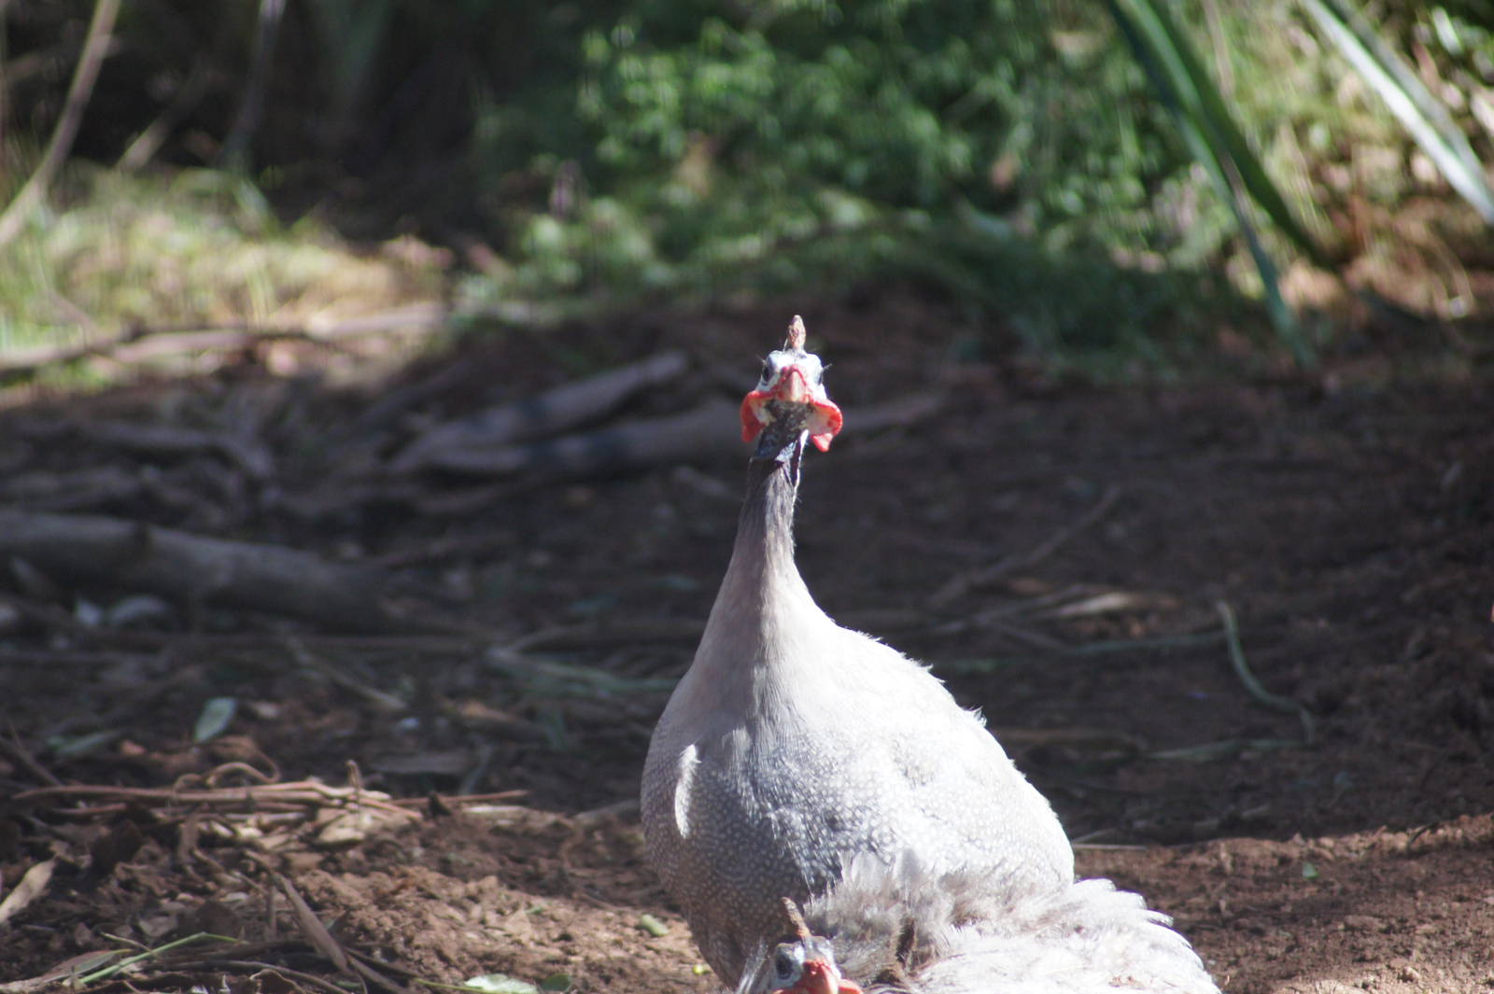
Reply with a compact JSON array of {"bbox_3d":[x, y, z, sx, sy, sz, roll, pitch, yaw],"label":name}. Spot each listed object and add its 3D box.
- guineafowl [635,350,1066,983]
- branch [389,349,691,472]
[{"bbox_3d":[0.060,0.123,8.057,0.210,0.470,0.420,4,10,22],"label":"guineafowl"},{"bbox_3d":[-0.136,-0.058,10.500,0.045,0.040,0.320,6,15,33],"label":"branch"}]

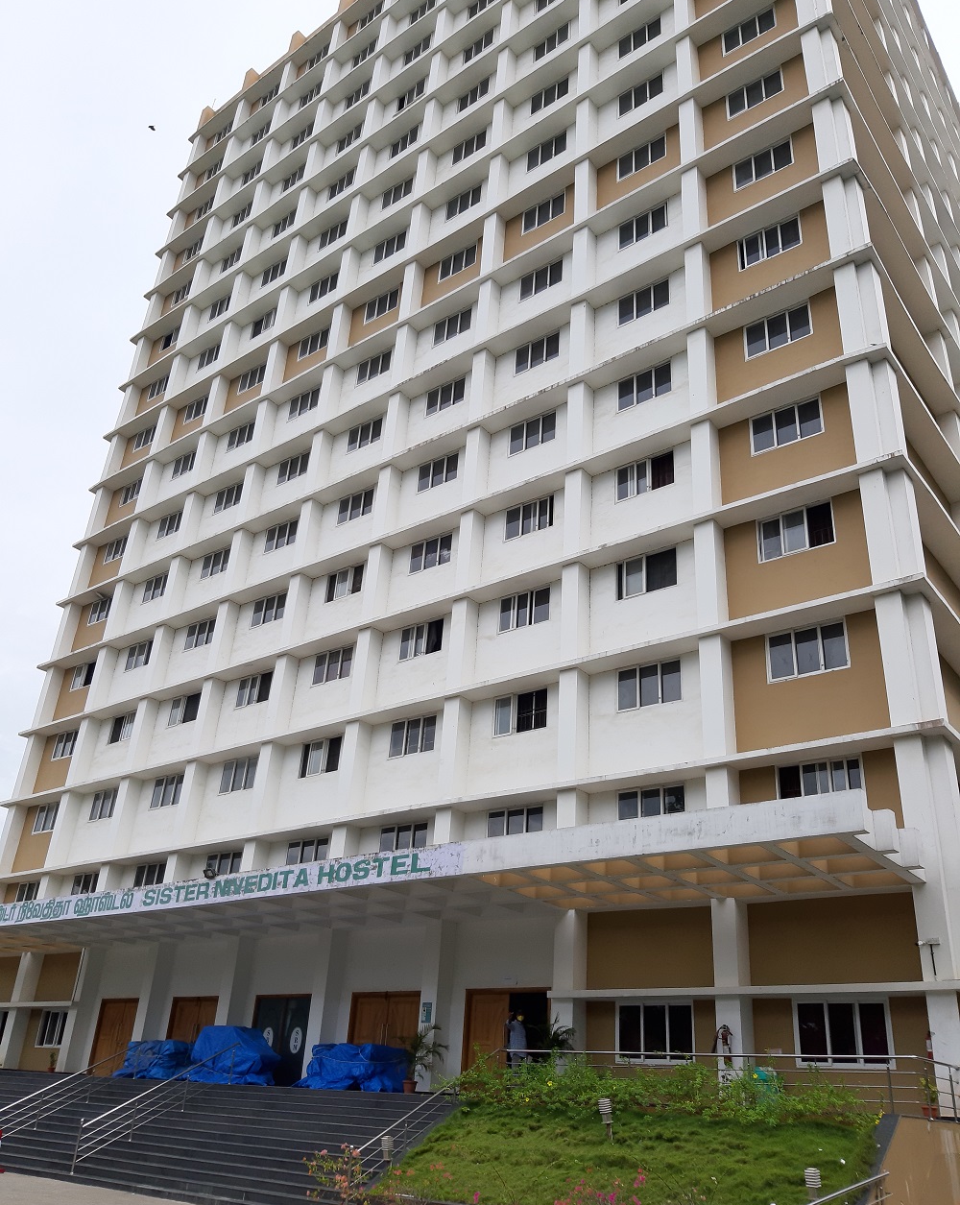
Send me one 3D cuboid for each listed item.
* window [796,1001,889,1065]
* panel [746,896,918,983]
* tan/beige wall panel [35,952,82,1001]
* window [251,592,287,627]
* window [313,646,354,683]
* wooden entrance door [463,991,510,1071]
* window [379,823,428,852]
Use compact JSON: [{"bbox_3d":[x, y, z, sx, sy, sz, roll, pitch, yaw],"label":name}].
[{"bbox_3d":[6.635,7.904,18.293,1.739,1.125,0.100,-17,-34,35],"label":"window"},{"bbox_3d":[7.032,6.747,19.973,3.504,1.647,0.100,-17,-34,35],"label":"panel"},{"bbox_3d":[-14.563,13.013,34.687,2.815,1.576,0.120,-17,-34,35],"label":"tan/beige wall panel"},{"bbox_3d":[-7.546,0.273,35.641,1.763,1.079,0.100,-17,-34,35],"label":"window"},{"bbox_3d":[-4.941,2.158,33.565,1.815,1.104,0.100,-17,-34,35],"label":"window"},{"bbox_3d":[0.127,10.549,24.127,1.375,2.267,0.100,-17,-34,35],"label":"wooden entrance door"},{"bbox_3d":[-2.198,6.889,28.349,1.794,1.094,0.100,-17,-34,35],"label":"window"}]

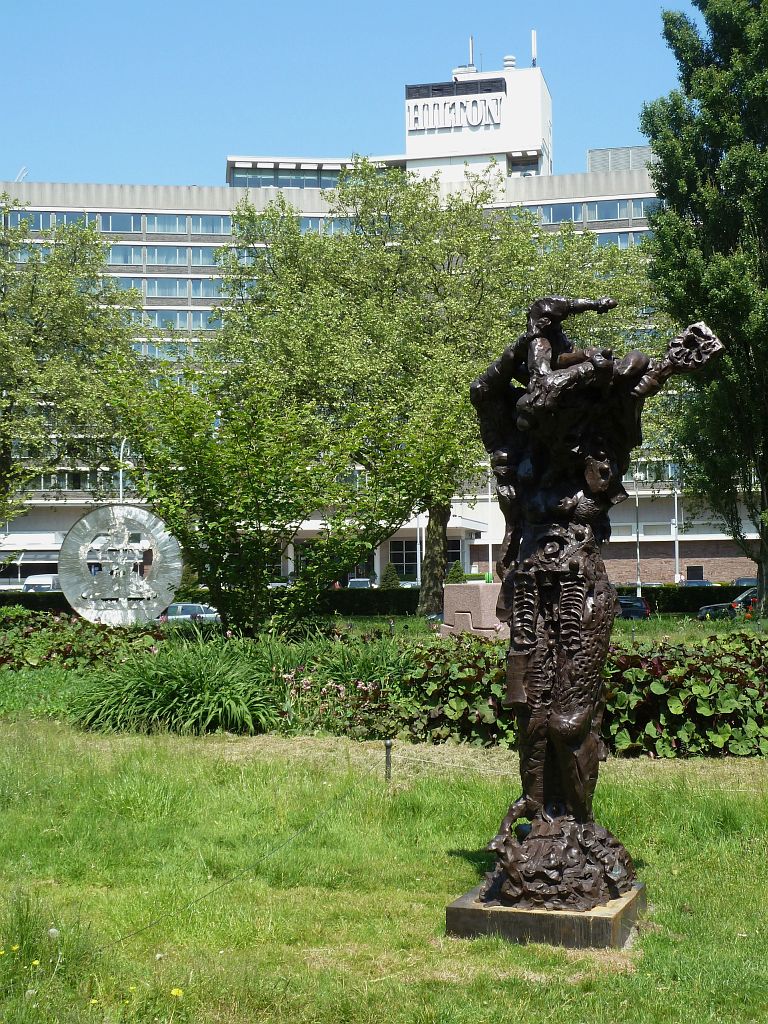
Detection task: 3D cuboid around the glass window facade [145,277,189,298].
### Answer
[{"bbox_3d":[-19.452,-20.084,127.166,3.780,1.850,0.200,0,-3,-8],"label":"glass window facade"}]

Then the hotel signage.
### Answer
[{"bbox_3d":[6.524,-36.450,130.463,8.600,2.300,0.400,-1,-3,11],"label":"hotel signage"}]

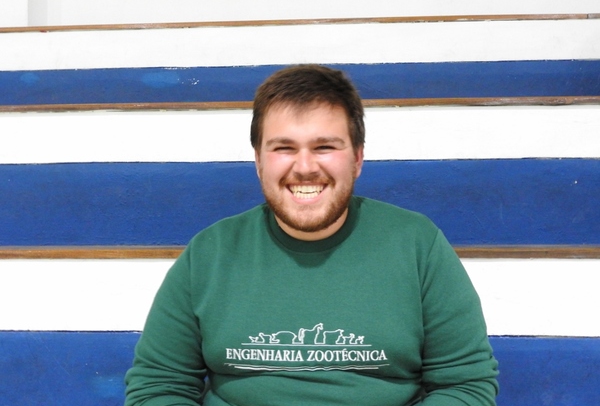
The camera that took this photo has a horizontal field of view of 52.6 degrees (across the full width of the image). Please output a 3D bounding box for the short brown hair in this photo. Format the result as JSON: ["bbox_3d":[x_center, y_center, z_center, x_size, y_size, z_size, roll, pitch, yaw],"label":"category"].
[{"bbox_3d":[0.013,-0.155,1.035,0.192,0.163,0.200,0,-1,3],"label":"short brown hair"}]

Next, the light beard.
[{"bbox_3d":[0.014,-0.001,0.975,0.156,0.104,0.095,0,-1,3],"label":"light beard"}]

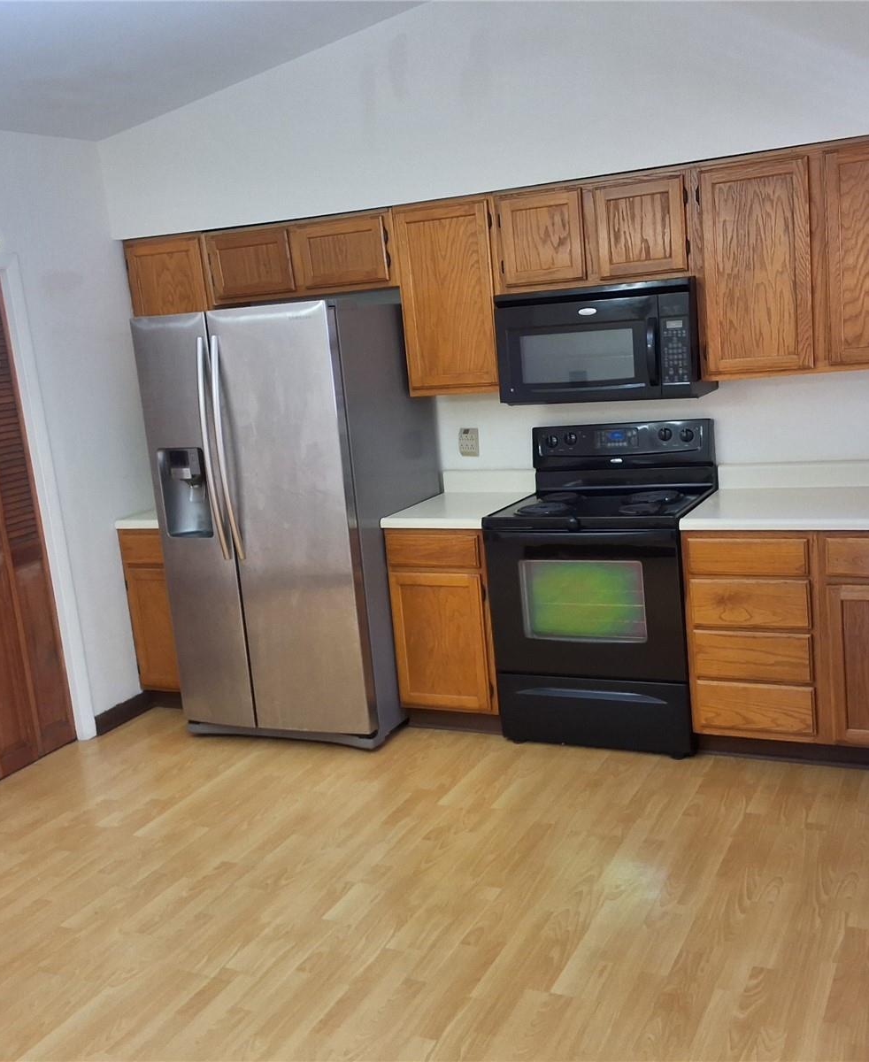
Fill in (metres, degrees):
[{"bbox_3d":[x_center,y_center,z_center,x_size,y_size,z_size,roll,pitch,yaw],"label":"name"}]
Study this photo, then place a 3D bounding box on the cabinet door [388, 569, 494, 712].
[{"bbox_3d":[0.032,0.447,4.634,0.418,0.574,0.025,0,13,27],"label":"cabinet door"}]

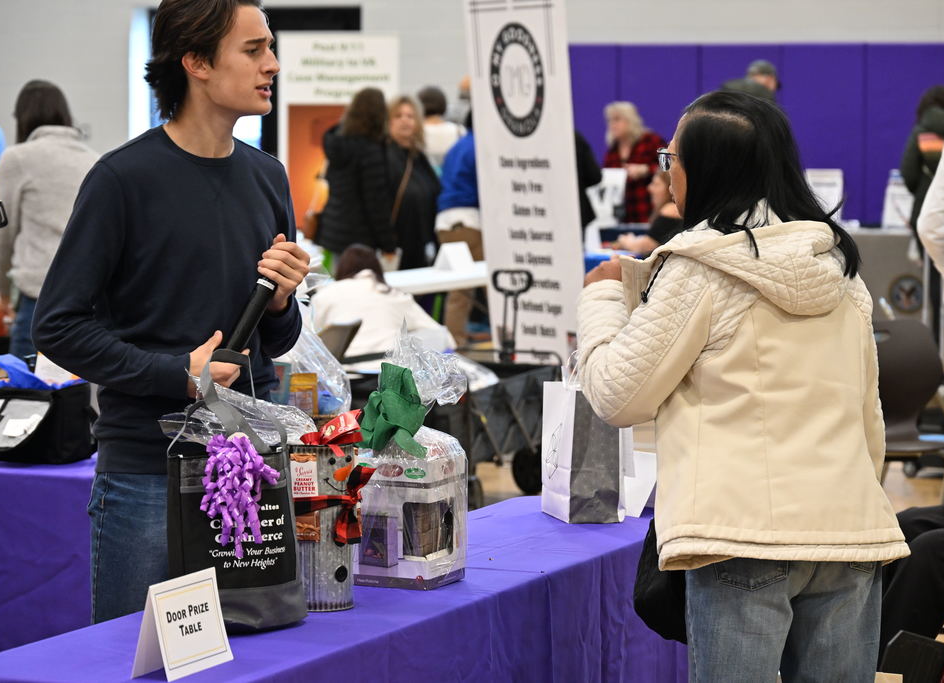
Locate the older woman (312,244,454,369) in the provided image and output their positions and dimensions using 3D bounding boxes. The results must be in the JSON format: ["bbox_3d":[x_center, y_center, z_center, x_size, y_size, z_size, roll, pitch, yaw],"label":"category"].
[{"bbox_3d":[-0.365,0.115,13.291,0.550,1.030,0.720,0,4,0],"label":"older woman"}]

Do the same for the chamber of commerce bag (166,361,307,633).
[{"bbox_3d":[-0.376,0.241,5.270,0.215,0.415,0.130,-2,4,-26],"label":"chamber of commerce bag"}]

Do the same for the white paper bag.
[{"bbox_3d":[0.225,0.211,6.598,0.115,0.290,0.200,-1,4,-14],"label":"white paper bag"}]

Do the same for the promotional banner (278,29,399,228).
[{"bbox_3d":[-0.898,-1.018,21.983,0.820,2.070,0.200,0,4,-3],"label":"promotional banner"}]

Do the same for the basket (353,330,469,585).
[{"bbox_3d":[-0.108,0.202,5.684,0.148,0.435,0.148,2,4,26],"label":"basket"}]

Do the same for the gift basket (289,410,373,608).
[{"bbox_3d":[-0.241,0.277,5.443,0.130,0.320,0.130,-3,5,-38],"label":"gift basket"}]

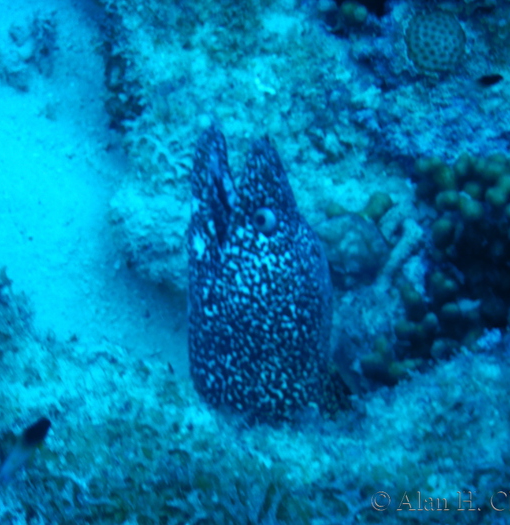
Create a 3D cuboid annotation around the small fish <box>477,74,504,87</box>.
[{"bbox_3d":[0.165,-0.128,1.700,0.020,0.008,0.004,-11,46,-11],"label":"small fish"}]

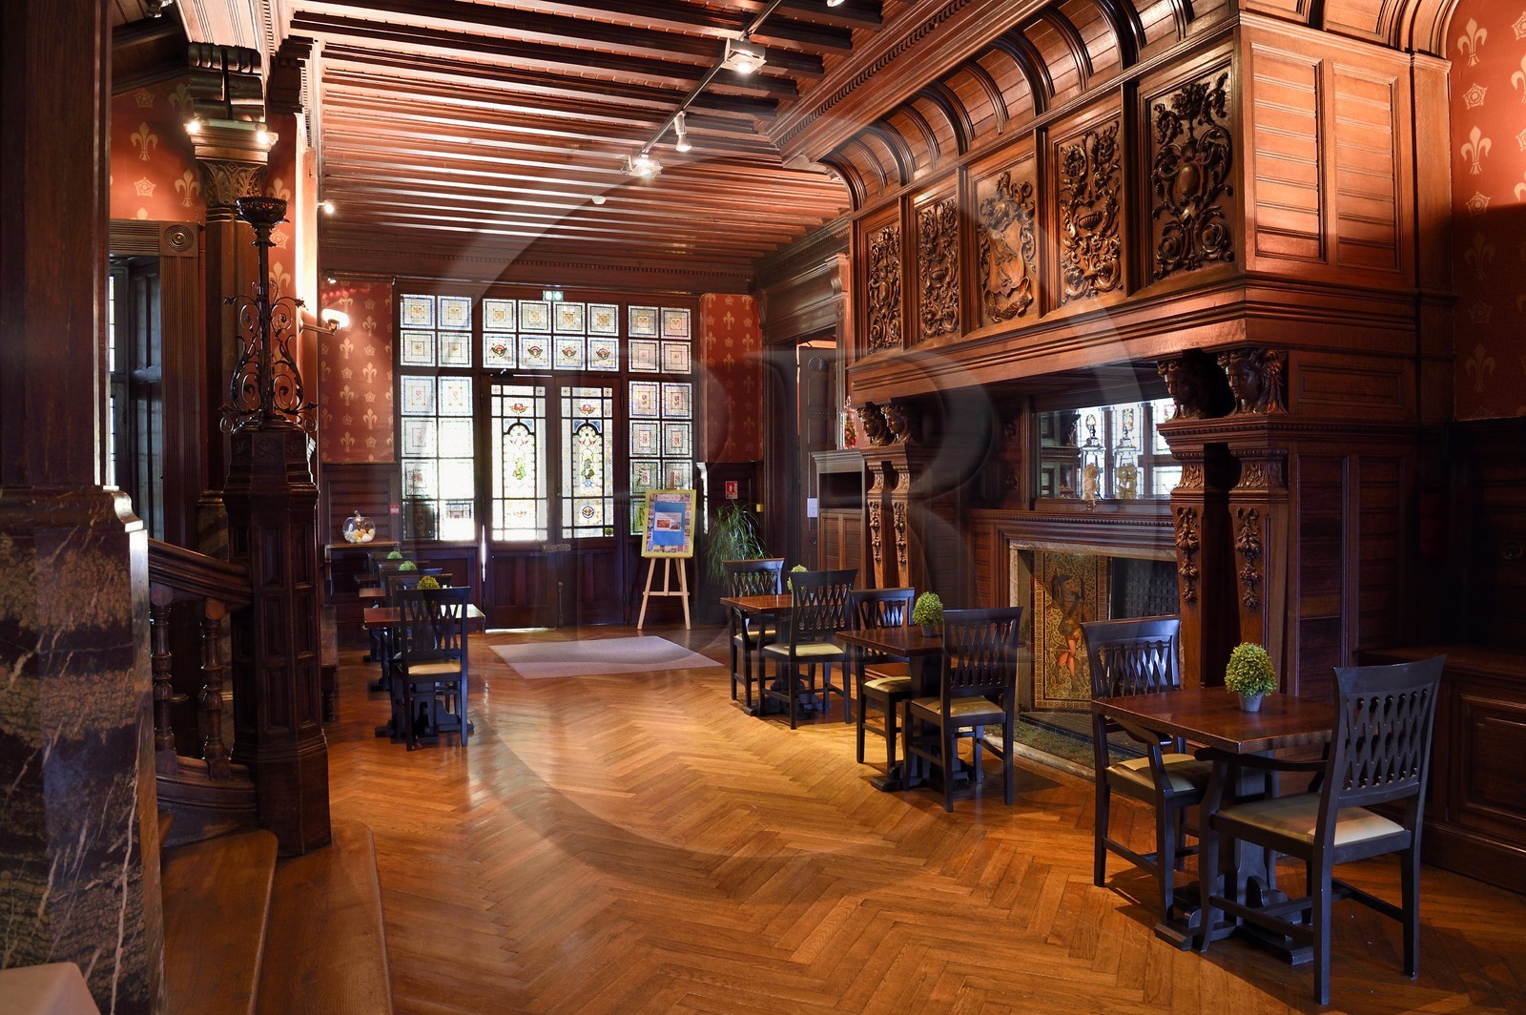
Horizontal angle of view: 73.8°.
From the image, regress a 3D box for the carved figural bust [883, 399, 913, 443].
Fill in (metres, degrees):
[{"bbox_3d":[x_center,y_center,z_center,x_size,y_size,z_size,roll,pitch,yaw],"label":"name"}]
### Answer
[{"bbox_3d":[0.887,-0.553,6.682,0.250,0.250,0.220,-1,1,-22],"label":"carved figural bust"}]

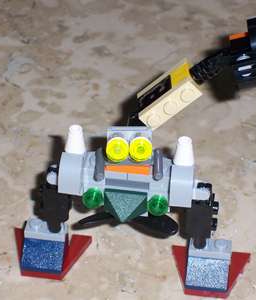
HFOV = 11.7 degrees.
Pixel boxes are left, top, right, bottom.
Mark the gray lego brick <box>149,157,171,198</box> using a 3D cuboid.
[{"bbox_3d":[0.012,0.012,0.455,0.008,0.011,0.015,5,38,6],"label":"gray lego brick"}]

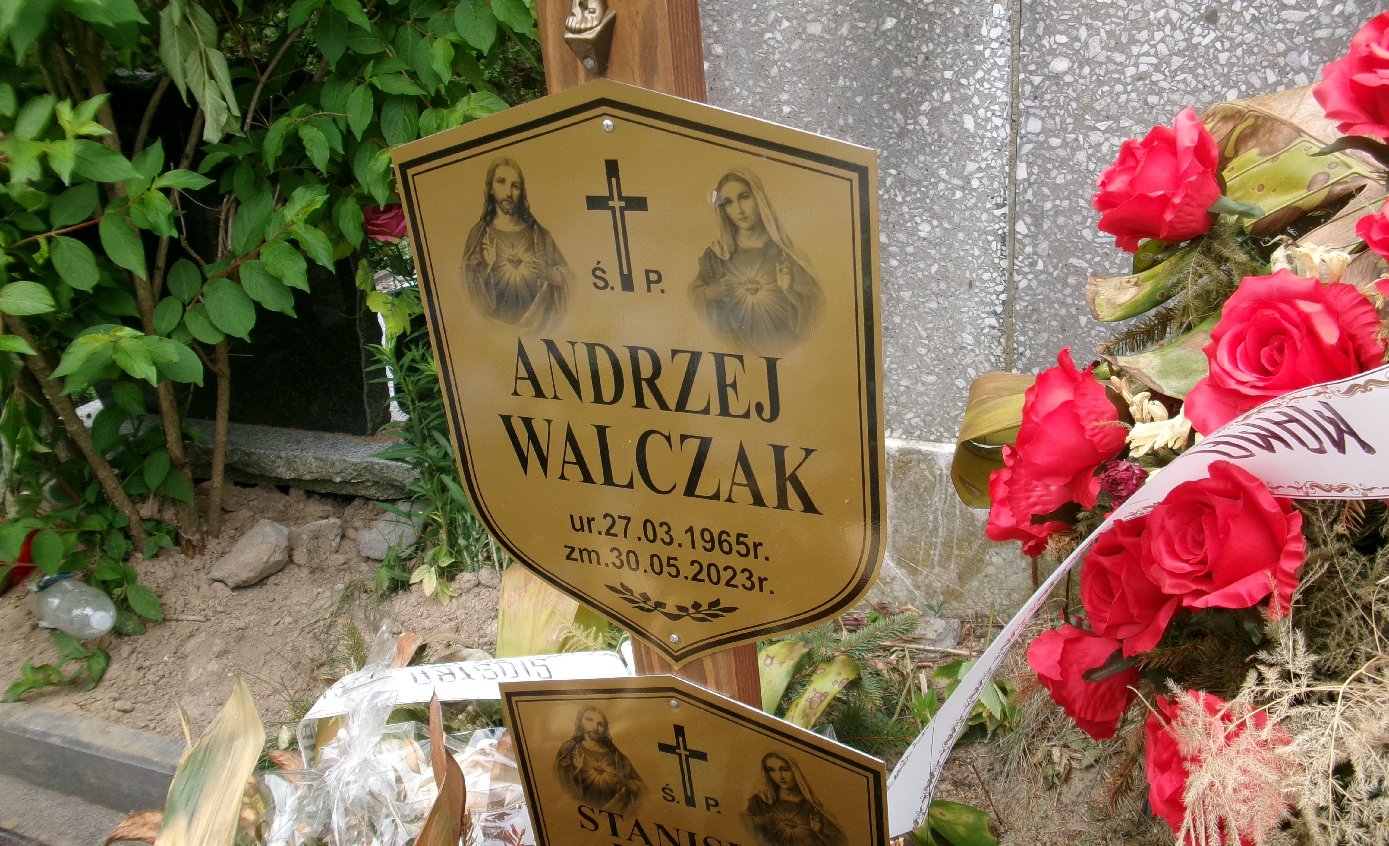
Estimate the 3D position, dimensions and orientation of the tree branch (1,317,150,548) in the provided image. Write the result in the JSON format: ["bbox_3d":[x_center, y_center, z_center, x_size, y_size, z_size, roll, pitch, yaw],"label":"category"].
[{"bbox_3d":[-0.893,0.013,1.620,0.036,0.400,0.038,-30,14,-26],"label":"tree branch"}]

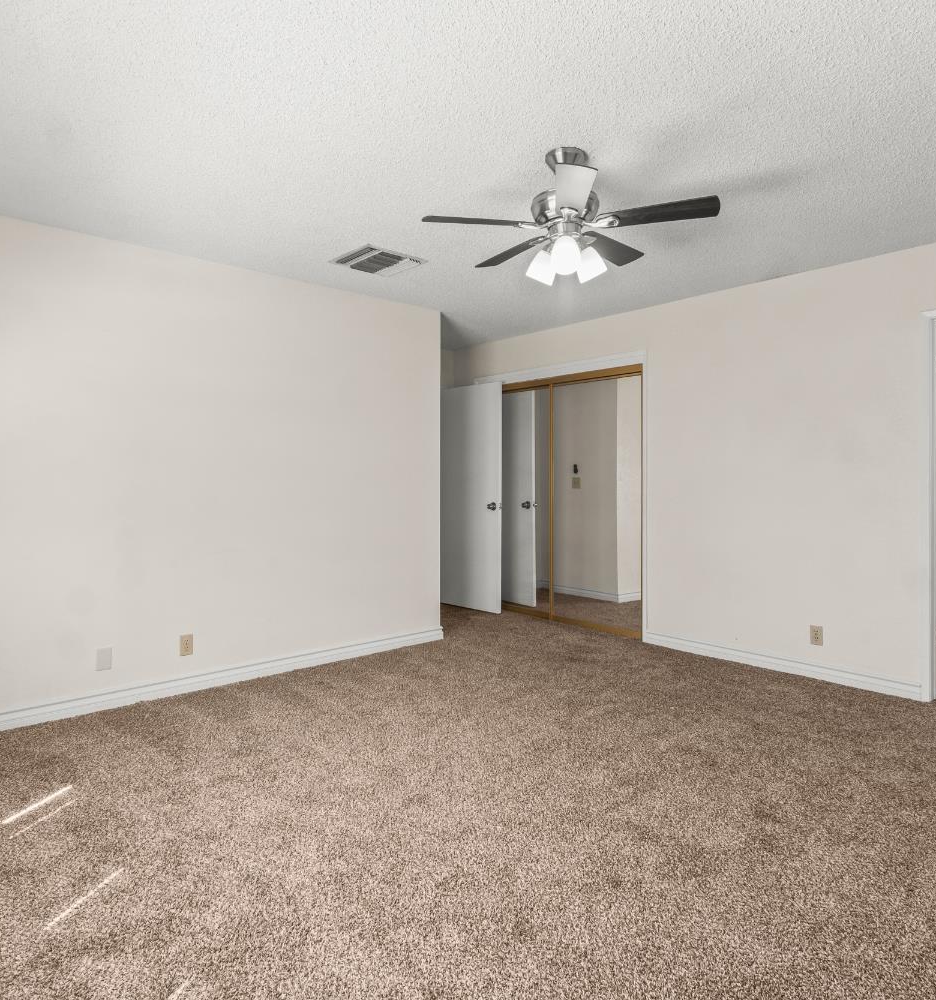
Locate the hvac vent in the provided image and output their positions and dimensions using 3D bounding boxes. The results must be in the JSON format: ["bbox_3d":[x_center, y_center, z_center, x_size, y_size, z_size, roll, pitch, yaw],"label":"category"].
[{"bbox_3d":[-0.520,-1.380,3.645,0.410,0.030,0.410,-1,1,-43],"label":"hvac vent"}]

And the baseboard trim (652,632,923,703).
[{"bbox_3d":[1.885,1.030,3.990,0.016,0.090,1.650,-1,1,-43],"label":"baseboard trim"}]

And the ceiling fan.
[{"bbox_3d":[0.384,-1.100,2.450,1.100,0.500,1.090,0,1,0],"label":"ceiling fan"}]

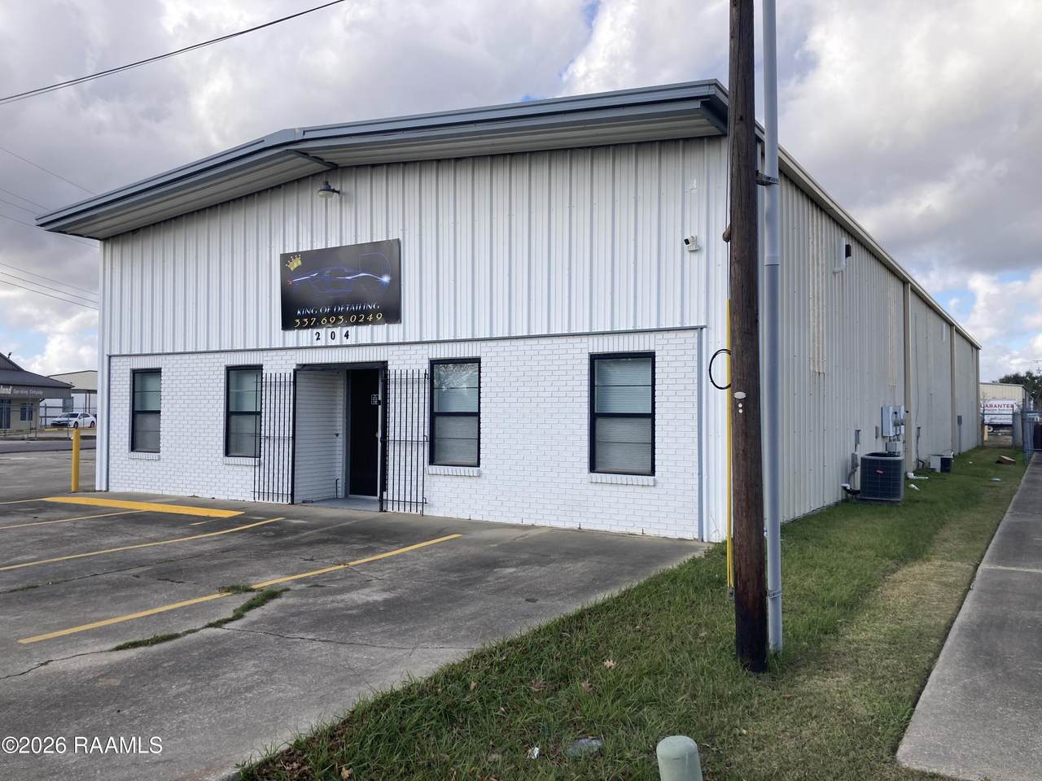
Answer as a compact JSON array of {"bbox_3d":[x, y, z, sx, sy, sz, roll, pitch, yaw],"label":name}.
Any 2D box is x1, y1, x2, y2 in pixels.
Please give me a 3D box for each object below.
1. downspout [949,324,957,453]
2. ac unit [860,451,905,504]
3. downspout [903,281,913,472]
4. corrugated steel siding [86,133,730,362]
[{"bbox_3d":[15.640,-0.072,30.500,0.130,4.650,0.130,-1,-2,32],"label":"downspout"},{"bbox_3d":[6.210,1.480,14.500,0.650,0.790,0.650,-1,-2,31],"label":"ac unit"},{"bbox_3d":[9.450,-0.334,20.600,0.130,4.650,0.130,-1,-2,32],"label":"downspout"},{"bbox_3d":[-2.770,-2.070,13.020,12.100,2.750,0.080,-1,-2,31],"label":"corrugated steel siding"}]

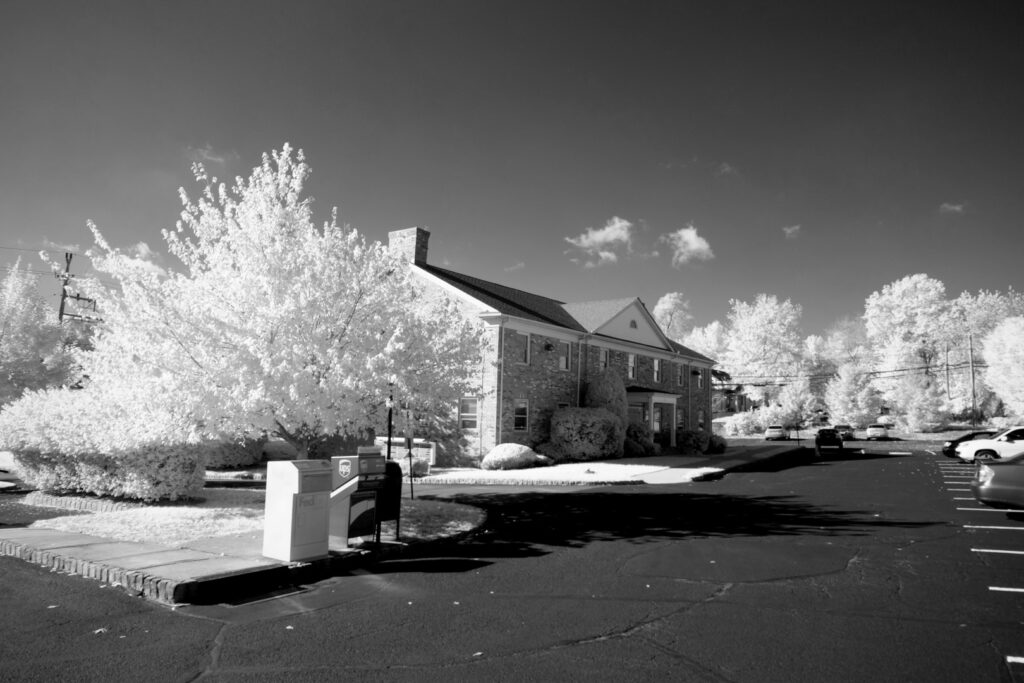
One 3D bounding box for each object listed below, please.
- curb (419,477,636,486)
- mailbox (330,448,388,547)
[{"bbox_3d":[0.504,4.088,19.924,6.625,0.190,0.220,2,-7,-7],"label":"curb"},{"bbox_3d":[-2.241,2.292,10.000,0.620,1.370,0.540,-3,-8,38],"label":"mailbox"}]

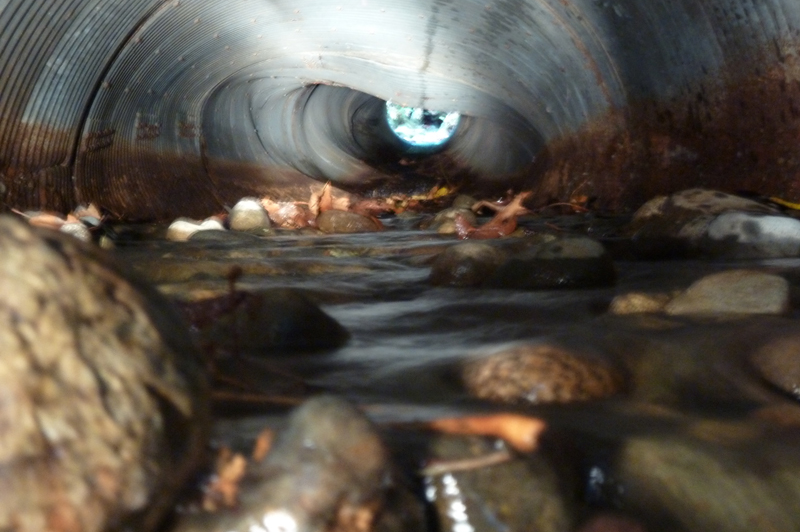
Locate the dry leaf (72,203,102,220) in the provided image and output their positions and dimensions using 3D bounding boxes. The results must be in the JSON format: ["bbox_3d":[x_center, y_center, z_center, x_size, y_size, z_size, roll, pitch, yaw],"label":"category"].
[{"bbox_3d":[-0.711,-0.124,4.100,0.068,0.041,0.050,0,2,0],"label":"dry leaf"}]

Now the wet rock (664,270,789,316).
[{"bbox_3d":[0.284,0.029,1.570,0.108,0.050,0.080,0,2,0],"label":"wet rock"}]

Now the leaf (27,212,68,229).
[{"bbox_3d":[-0.755,-0.095,3.850,0.085,0.038,0.060,0,2,0],"label":"leaf"}]

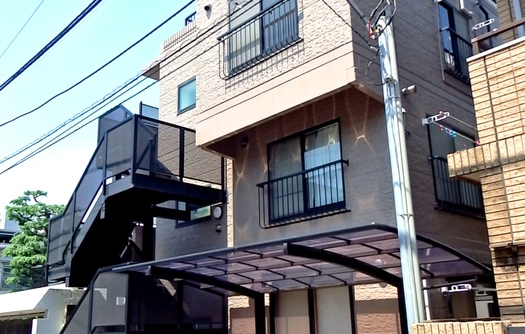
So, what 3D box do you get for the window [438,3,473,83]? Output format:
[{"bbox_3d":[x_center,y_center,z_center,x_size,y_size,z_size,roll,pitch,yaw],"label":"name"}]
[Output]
[{"bbox_3d":[3.821,-2.360,9.821,1.320,1.560,0.140,14,-23,-38],"label":"window"}]

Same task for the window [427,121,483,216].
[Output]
[{"bbox_3d":[3.321,-0.013,8.588,1.620,1.500,0.140,14,-23,-38],"label":"window"}]

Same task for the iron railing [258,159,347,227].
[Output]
[{"bbox_3d":[0.641,0.522,8.535,1.900,0.840,0.190,-18,-24,42],"label":"iron railing"}]

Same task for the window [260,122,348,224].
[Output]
[{"bbox_3d":[0.712,0.113,8.720,1.700,1.550,0.140,-18,-24,42],"label":"window"}]

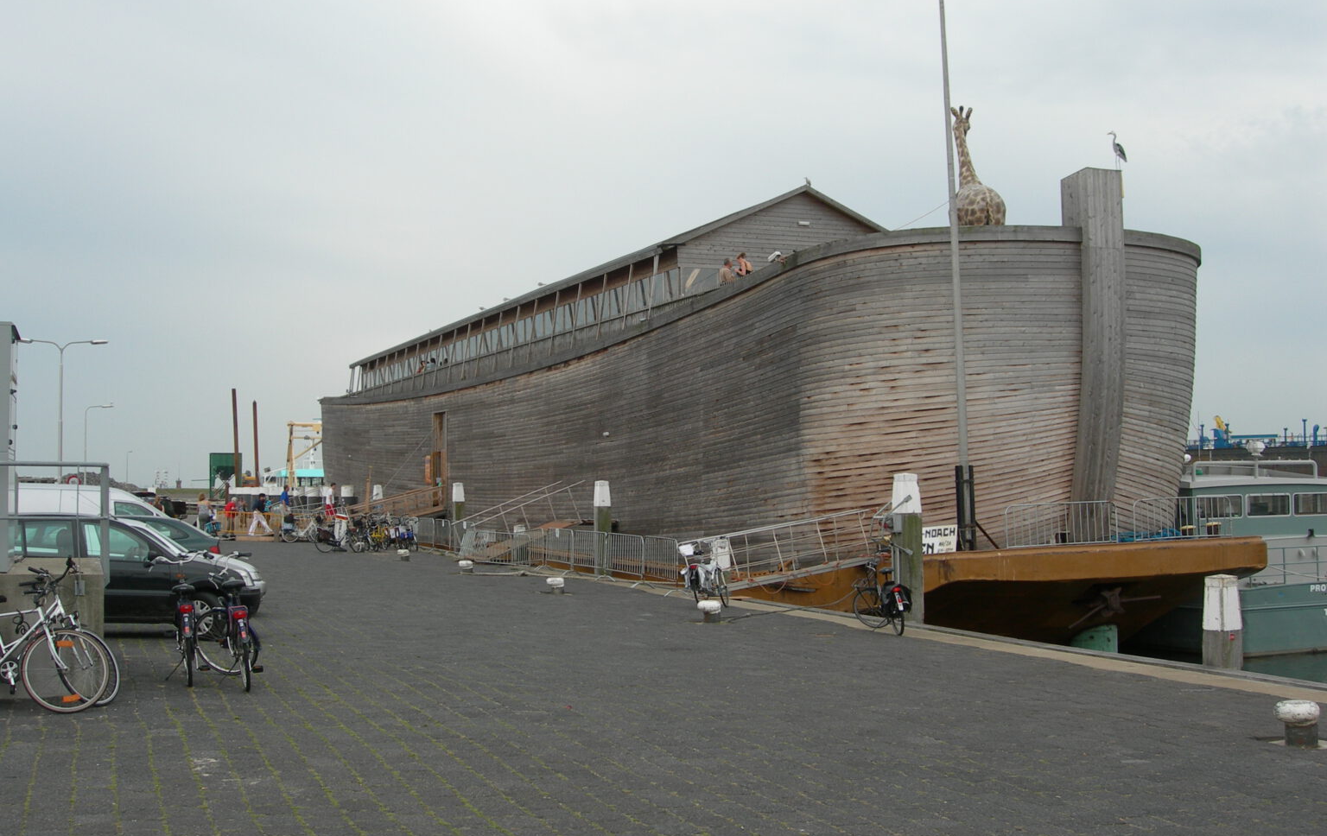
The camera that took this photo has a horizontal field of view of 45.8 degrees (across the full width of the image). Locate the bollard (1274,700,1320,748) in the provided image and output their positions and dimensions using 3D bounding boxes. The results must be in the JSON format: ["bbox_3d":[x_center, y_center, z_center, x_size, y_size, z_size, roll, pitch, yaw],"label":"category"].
[{"bbox_3d":[4.551,2.195,11.303,0.330,0.325,0.330,0,-3,0],"label":"bollard"}]

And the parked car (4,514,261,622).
[{"bbox_3d":[-6.990,1.955,18.977,4.250,1.470,1.730,0,-3,-8],"label":"parked car"}]

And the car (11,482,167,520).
[{"bbox_3d":[-10.689,2.175,27.929,4.750,1.980,1.900,0,-3,-8],"label":"car"}]

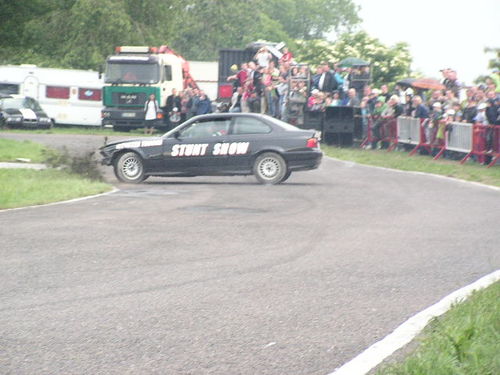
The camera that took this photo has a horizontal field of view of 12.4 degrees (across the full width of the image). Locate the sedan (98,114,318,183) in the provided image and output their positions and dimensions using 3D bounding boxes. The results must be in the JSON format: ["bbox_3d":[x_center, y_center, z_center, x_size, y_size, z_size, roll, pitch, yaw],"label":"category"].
[{"bbox_3d":[-0.732,-0.787,45.750,4.370,1.370,1.710,1,3,3],"label":"sedan"}]

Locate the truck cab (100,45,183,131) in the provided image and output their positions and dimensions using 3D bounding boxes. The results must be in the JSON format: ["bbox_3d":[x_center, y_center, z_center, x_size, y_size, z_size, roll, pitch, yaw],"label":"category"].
[{"bbox_3d":[-4.160,-3.847,89.500,2.500,3.250,2.300,1,3,20],"label":"truck cab"}]

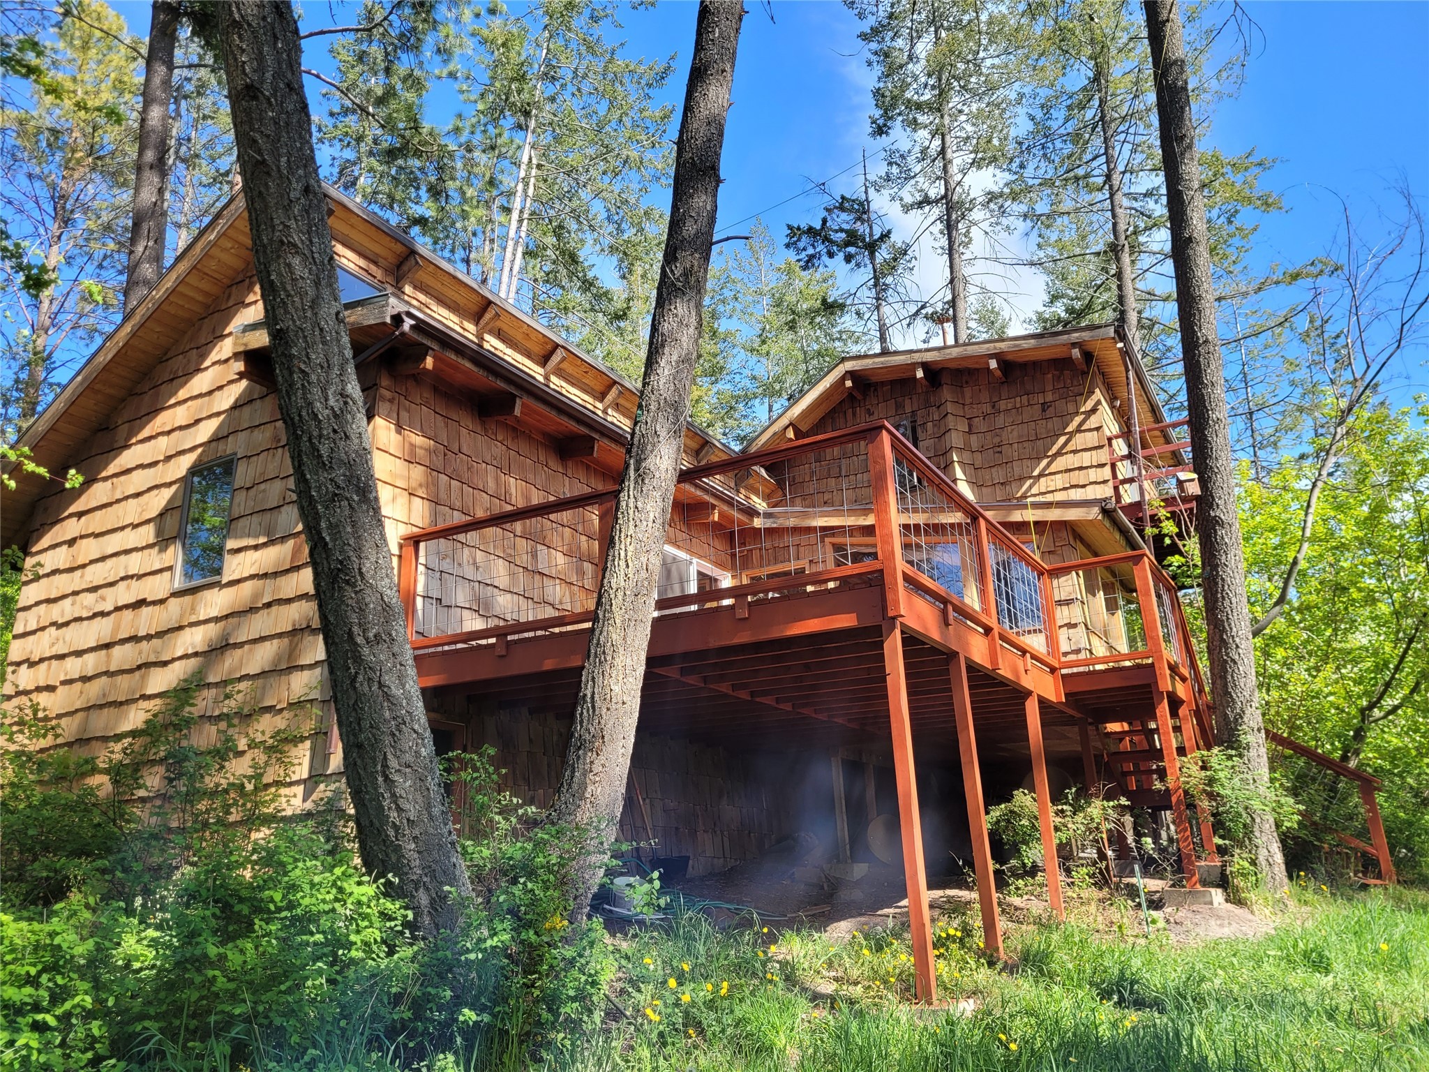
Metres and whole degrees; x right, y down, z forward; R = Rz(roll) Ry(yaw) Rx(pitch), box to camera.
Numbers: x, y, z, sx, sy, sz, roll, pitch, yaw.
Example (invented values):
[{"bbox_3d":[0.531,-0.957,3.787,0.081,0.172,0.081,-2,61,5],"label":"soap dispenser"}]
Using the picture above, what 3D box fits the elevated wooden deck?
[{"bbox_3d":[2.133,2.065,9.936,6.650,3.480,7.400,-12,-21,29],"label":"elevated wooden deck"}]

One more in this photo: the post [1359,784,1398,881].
[{"bbox_3d":[6.623,2.954,10.717,0.100,0.987,0.100,-12,-21,29],"label":"post"}]

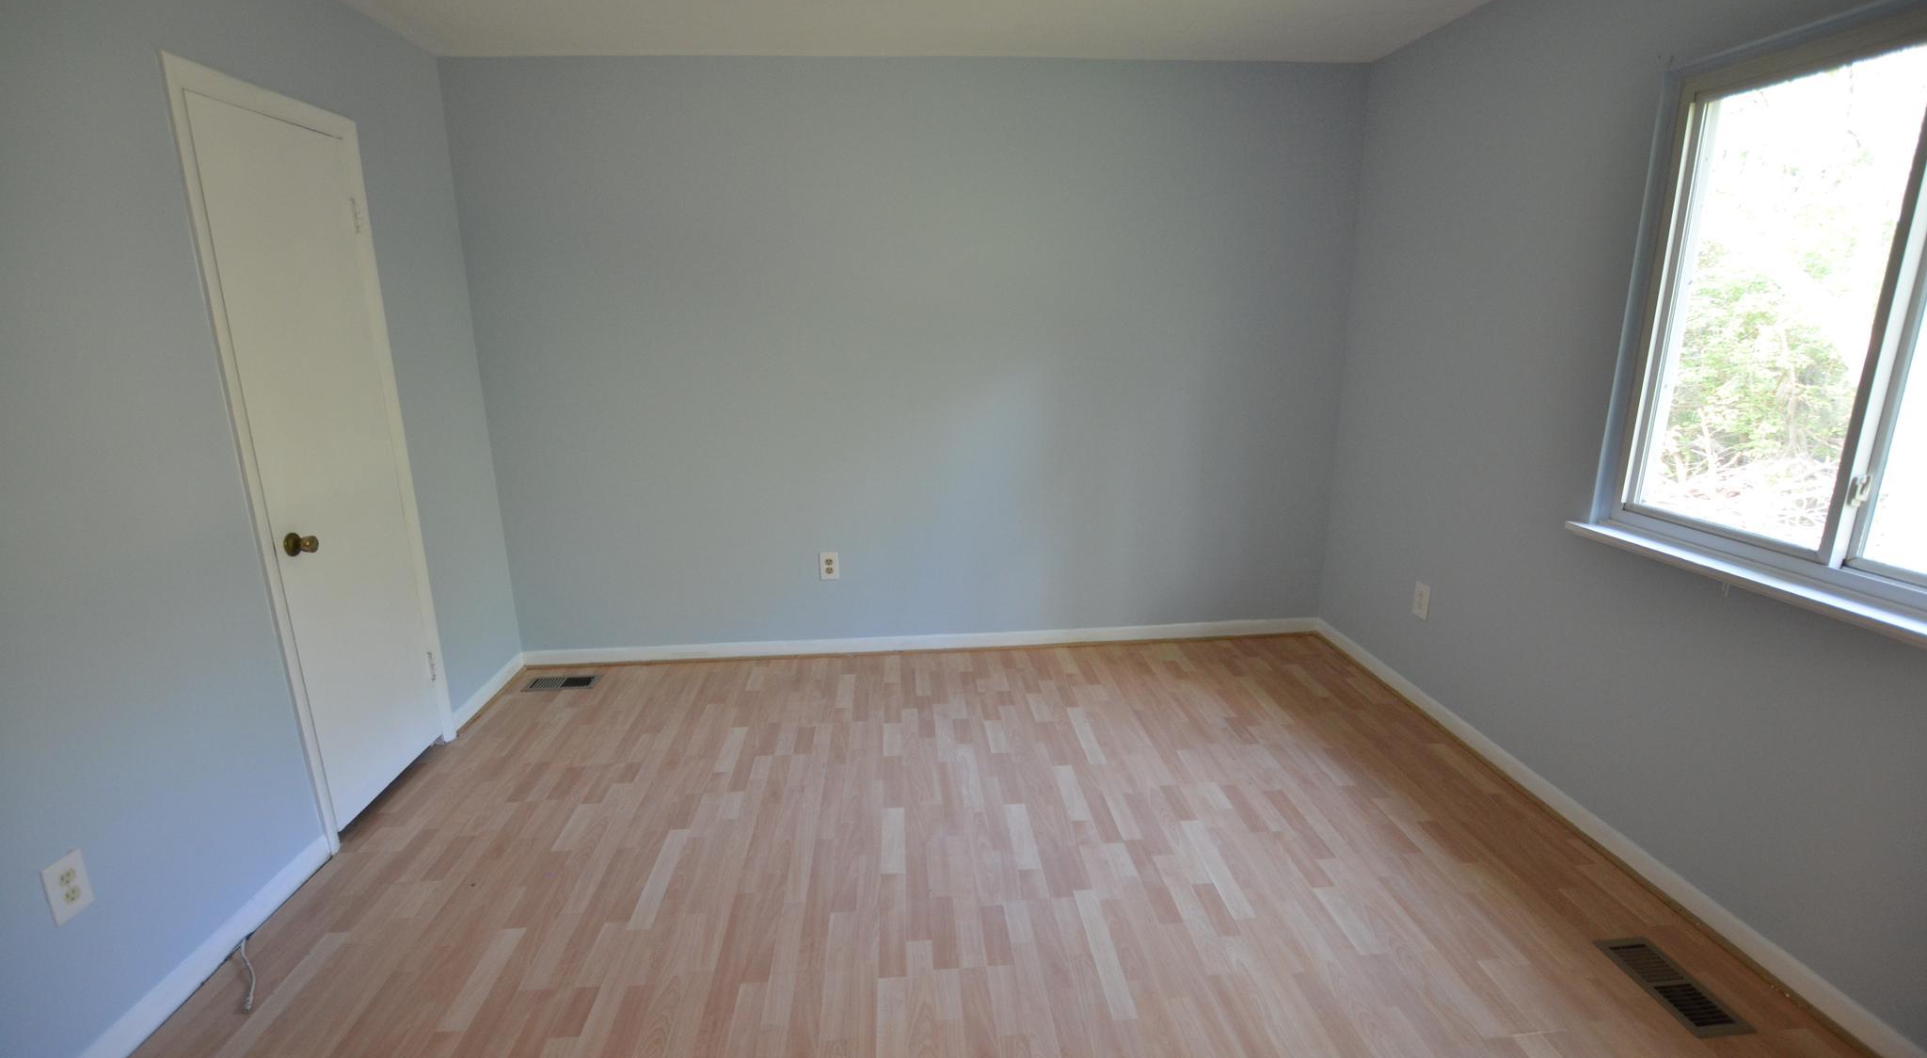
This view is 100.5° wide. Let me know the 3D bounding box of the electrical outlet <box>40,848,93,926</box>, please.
[{"bbox_3d":[-1.805,0.723,1.617,0.010,0.120,0.077,-2,15,-4],"label":"electrical outlet"}]

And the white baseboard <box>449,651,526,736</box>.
[{"bbox_3d":[-1.933,0.668,3.318,0.018,0.075,0.621,-2,15,-4],"label":"white baseboard"}]

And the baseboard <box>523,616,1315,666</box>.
[{"bbox_3d":[-0.124,0.529,3.753,3.691,0.075,0.018,-2,15,-4],"label":"baseboard"}]

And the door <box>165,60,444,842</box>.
[{"bbox_3d":[-1.904,-0.170,2.445,0.050,2.061,0.631,-2,15,-4],"label":"door"}]

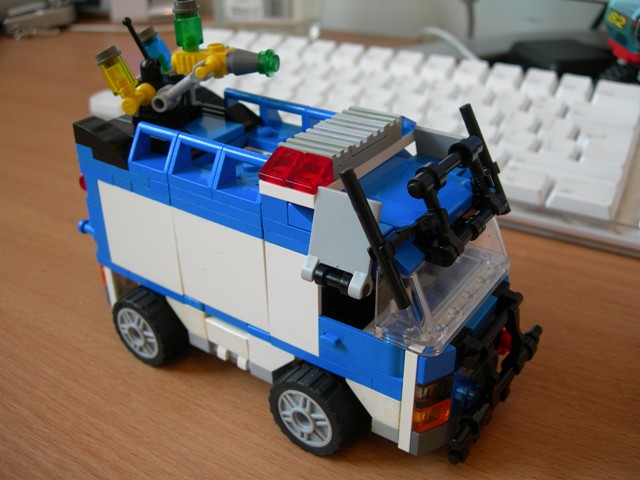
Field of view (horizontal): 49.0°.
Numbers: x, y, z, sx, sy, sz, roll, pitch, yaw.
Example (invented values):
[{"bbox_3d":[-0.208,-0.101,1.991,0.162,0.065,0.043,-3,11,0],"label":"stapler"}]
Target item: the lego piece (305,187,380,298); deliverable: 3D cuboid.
[{"bbox_3d":[0.005,0.000,0.156,0.016,0.022,0.004,18,19,31],"label":"lego piece"}]

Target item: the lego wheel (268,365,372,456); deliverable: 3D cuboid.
[{"bbox_3d":[0.000,0.043,0.188,0.024,0.024,0.014,18,35,31],"label":"lego wheel"}]

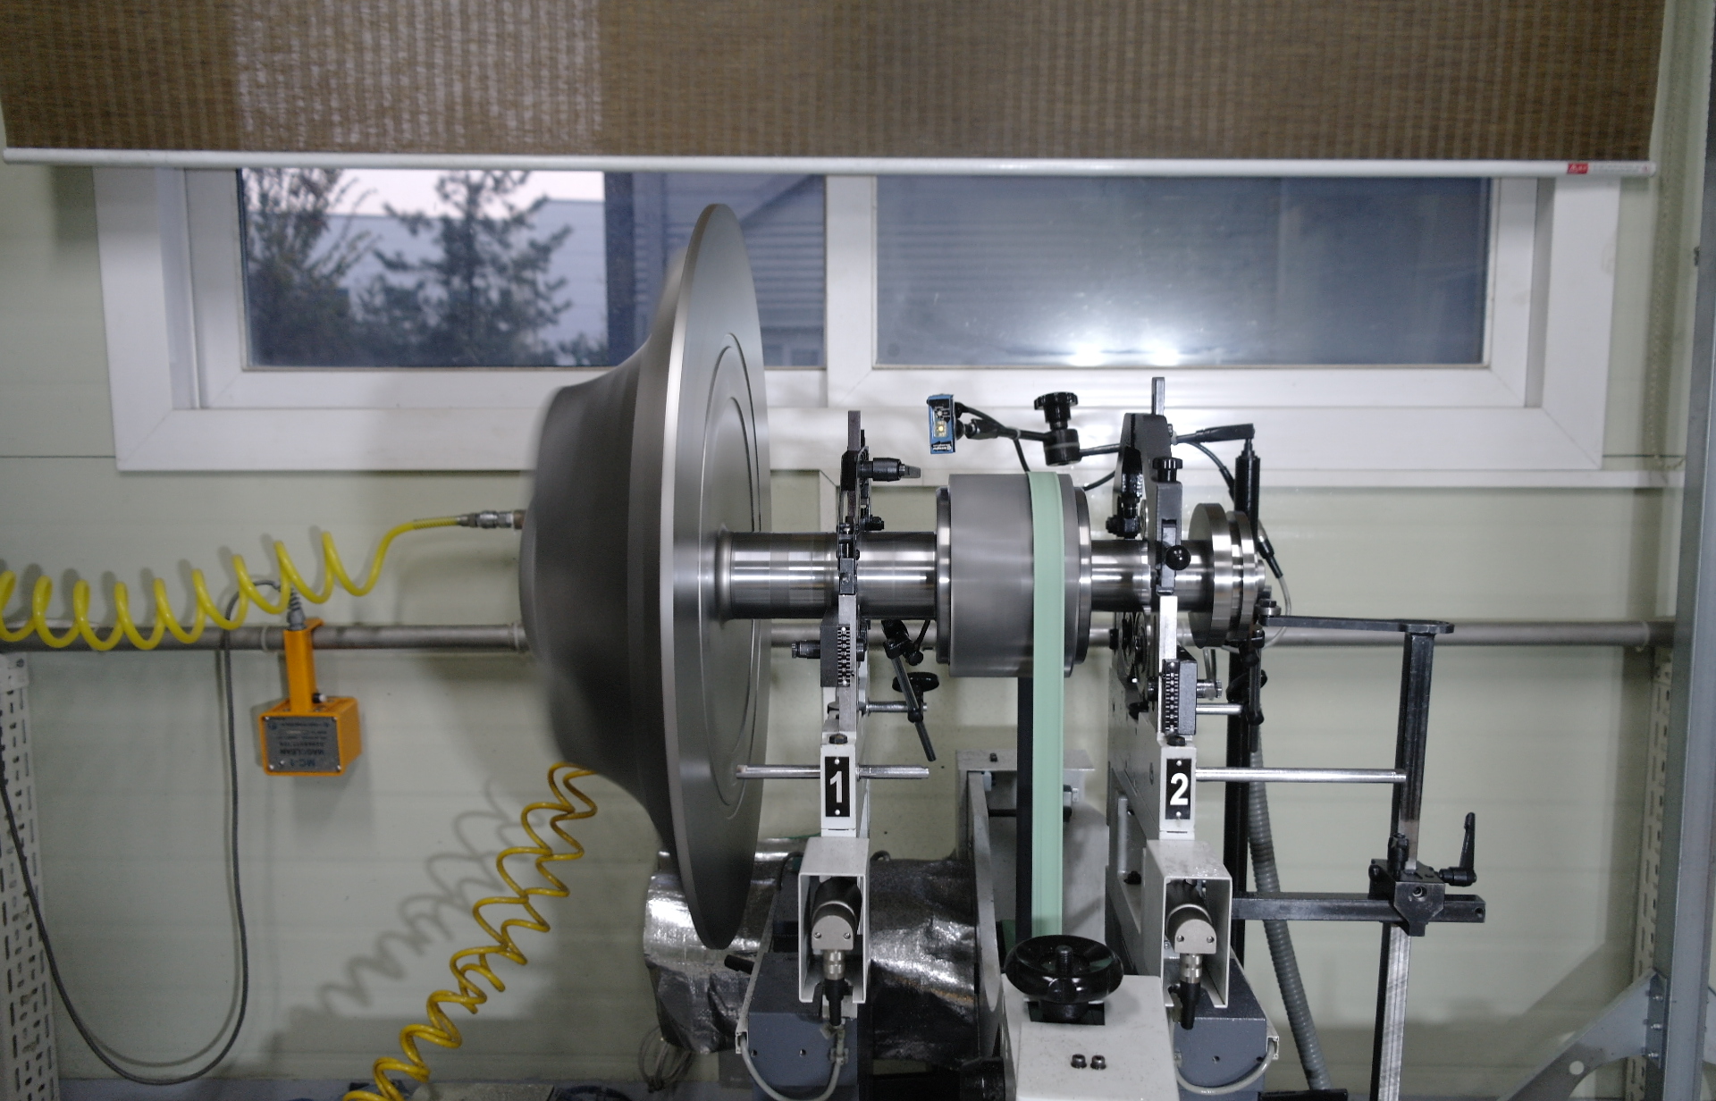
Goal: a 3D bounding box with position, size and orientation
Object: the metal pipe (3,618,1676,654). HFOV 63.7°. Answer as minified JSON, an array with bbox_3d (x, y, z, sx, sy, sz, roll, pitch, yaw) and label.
[{"bbox_3d":[-0.048,0.121,1.940,2.352,0.036,0.036,0,7,2],"label":"metal pipe"}]

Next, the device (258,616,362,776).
[{"bbox_3d":[-0.773,0.204,1.947,0.112,0.212,0.073,0,13,0],"label":"device"}]

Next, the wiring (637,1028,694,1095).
[{"bbox_3d":[-0.271,0.717,1.960,0.083,0.105,0.050,0,7,2],"label":"wiring"}]

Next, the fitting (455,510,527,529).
[{"bbox_3d":[-0.508,-0.042,1.920,0.103,0.026,0.026,0,7,2],"label":"fitting"}]

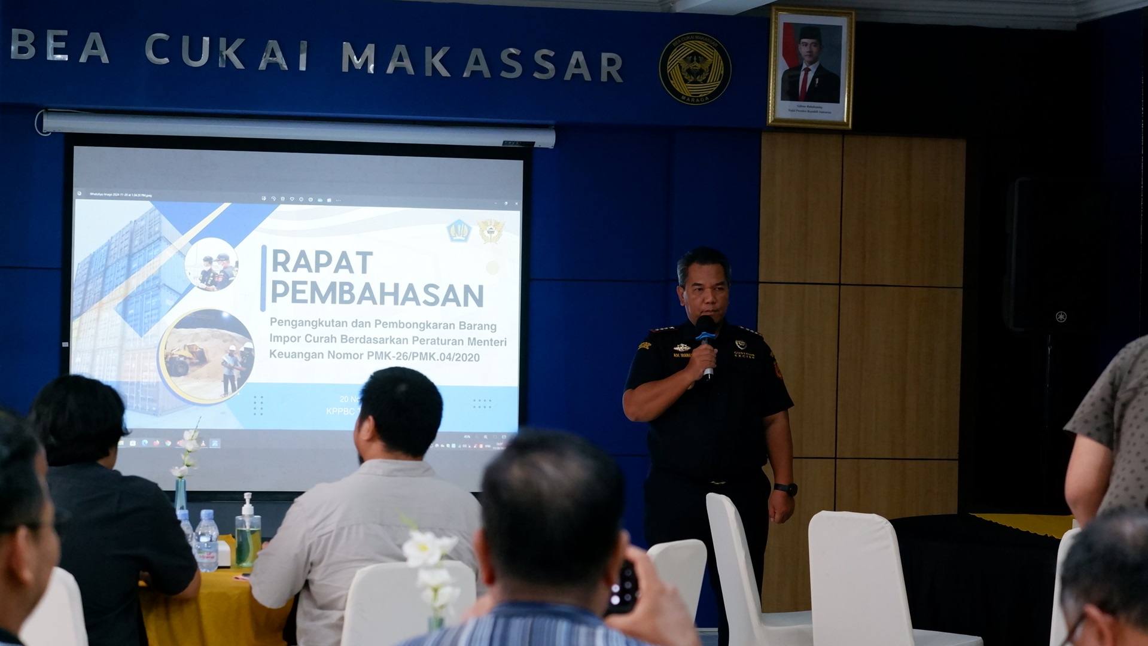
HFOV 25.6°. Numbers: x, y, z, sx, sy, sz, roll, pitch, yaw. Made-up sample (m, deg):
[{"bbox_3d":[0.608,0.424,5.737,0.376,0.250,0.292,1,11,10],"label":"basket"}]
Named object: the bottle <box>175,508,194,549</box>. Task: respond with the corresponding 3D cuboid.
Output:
[{"bbox_3d":[-1.055,0.587,6.800,0.064,0.168,0.064,1,1,0],"label":"bottle"}]

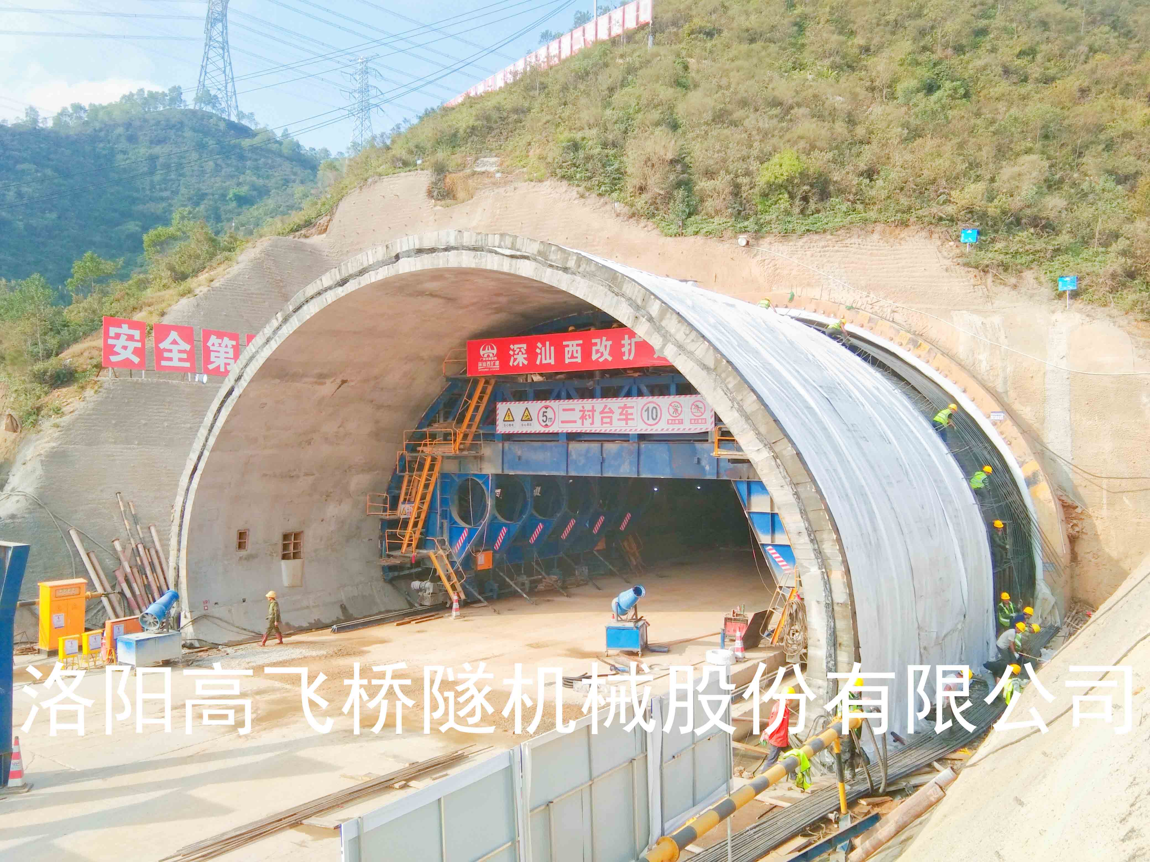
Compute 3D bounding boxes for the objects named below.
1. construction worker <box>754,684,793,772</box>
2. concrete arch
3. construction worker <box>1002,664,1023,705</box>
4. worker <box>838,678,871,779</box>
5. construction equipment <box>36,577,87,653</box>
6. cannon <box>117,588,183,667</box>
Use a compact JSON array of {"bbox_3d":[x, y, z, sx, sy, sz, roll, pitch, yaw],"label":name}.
[{"bbox_3d":[3.730,5.580,19.100,0.650,1.700,0.580,0,0,-2],"label":"construction worker"},{"bbox_3d":[-1.043,0.787,29.338,22.500,11.400,9.200,0,-1,37],"label":"concrete arch"},{"bbox_3d":[10.200,5.970,23.900,0.700,1.150,0.550,0,0,0],"label":"construction worker"},{"bbox_3d":[5.000,5.320,18.450,0.600,1.800,0.550,0,0,-8],"label":"worker"},{"bbox_3d":[-15.289,5.503,30.841,0.550,1.950,1.170,-1,-1,40],"label":"construction equipment"},{"bbox_3d":[-11.520,5.310,27.880,0.950,2.200,1.450,0,0,28],"label":"cannon"}]

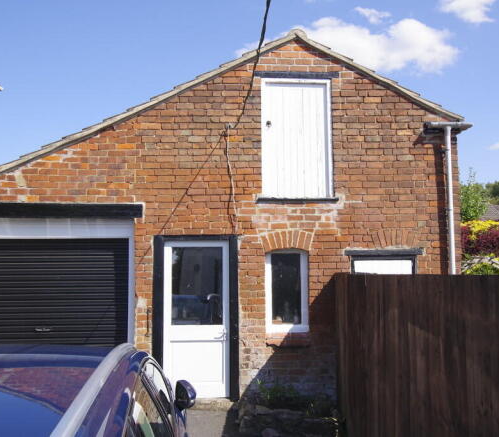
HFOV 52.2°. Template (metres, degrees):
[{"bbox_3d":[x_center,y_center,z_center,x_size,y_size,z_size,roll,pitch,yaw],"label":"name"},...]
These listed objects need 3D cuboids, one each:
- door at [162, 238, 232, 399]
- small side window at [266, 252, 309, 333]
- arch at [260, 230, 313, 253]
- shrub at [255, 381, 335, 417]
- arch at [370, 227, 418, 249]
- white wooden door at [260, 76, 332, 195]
[{"bbox_3d":[-0.668,1.255,6.419,0.848,1.978,0.080,0,-5,-4],"label":"door"},{"bbox_3d":[0.479,0.929,6.499,0.546,1.055,0.100,0,-5,-4],"label":"small side window"},{"bbox_3d":[0.476,0.286,6.550,0.670,0.266,0.120,0,-5,-4],"label":"arch"},{"bbox_3d":[0.540,2.157,6.104,0.959,0.443,0.450,0,-5,-4],"label":"shrub"},{"bbox_3d":[1.886,0.264,6.650,0.645,0.257,0.120,0,-5,-4],"label":"arch"},{"bbox_3d":[0.617,-1.052,6.668,0.921,1.593,0.100,0,-5,-4],"label":"white wooden door"}]

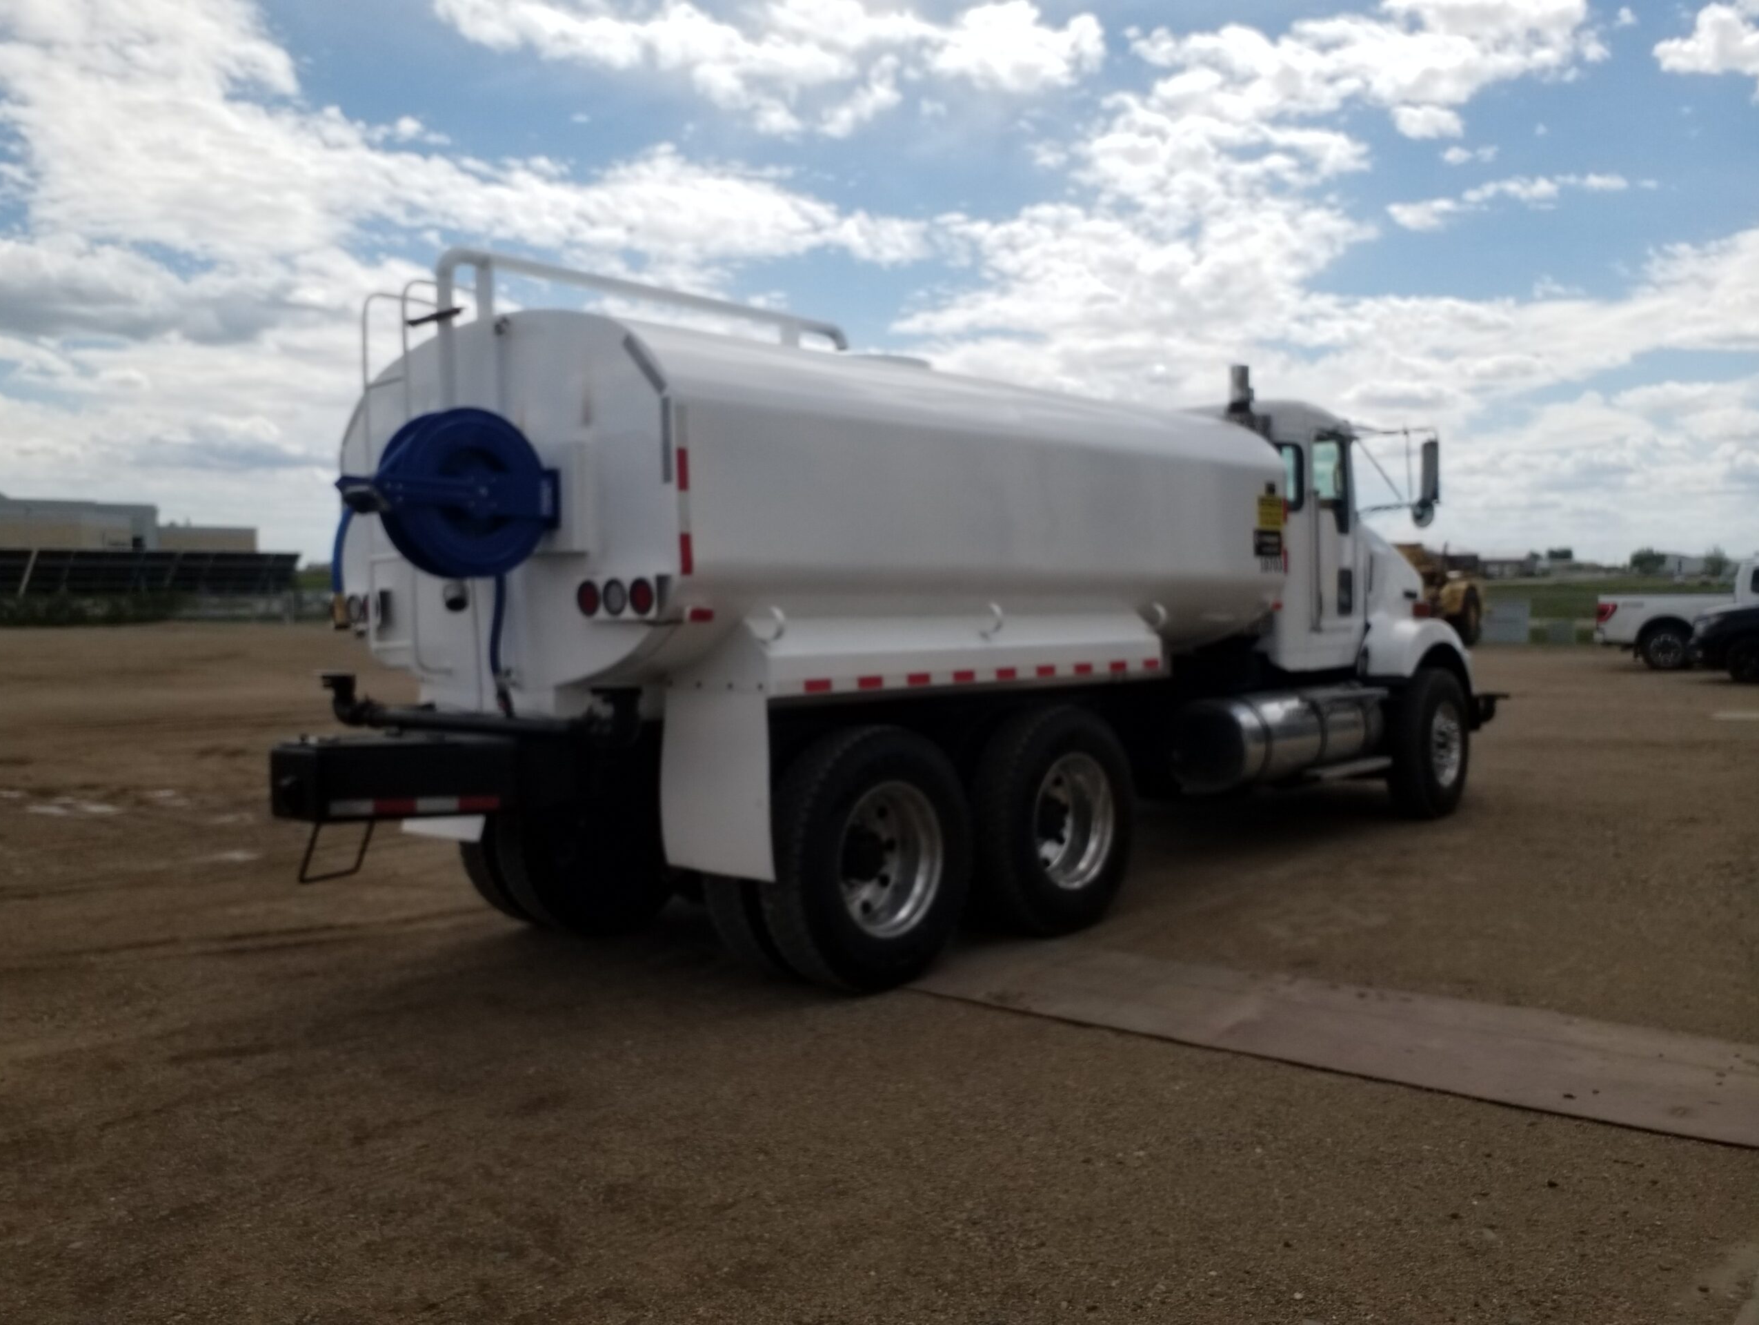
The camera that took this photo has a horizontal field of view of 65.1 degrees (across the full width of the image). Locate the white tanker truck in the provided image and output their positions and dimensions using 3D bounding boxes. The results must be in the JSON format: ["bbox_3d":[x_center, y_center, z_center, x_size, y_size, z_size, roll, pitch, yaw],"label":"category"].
[{"bbox_3d":[0.992,-0.323,8.391,2.680,3.030,9.180,4,5,43],"label":"white tanker truck"}]

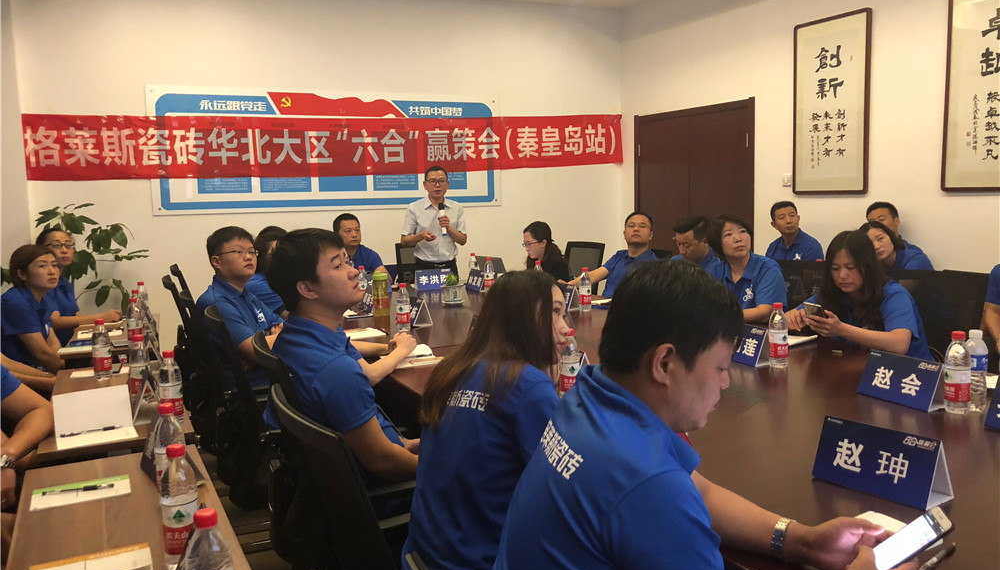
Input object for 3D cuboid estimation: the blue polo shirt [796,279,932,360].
[{"bbox_3d":[1.494,0.176,3.280,0.330,0.530,0.470,-7,9,-42],"label":"blue polo shirt"}]

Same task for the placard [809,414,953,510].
[{"bbox_3d":[0.816,0.369,1.736,0.107,0.131,0.253,-6,8,-36],"label":"placard"}]

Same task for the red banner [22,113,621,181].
[{"bbox_3d":[-1.121,-1.223,6.982,5.181,0.495,0.030,-5,8,-25],"label":"red banner"}]

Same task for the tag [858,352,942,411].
[{"bbox_3d":[1.210,0.280,2.417,0.105,0.129,0.250,-4,7,-23],"label":"tag"}]

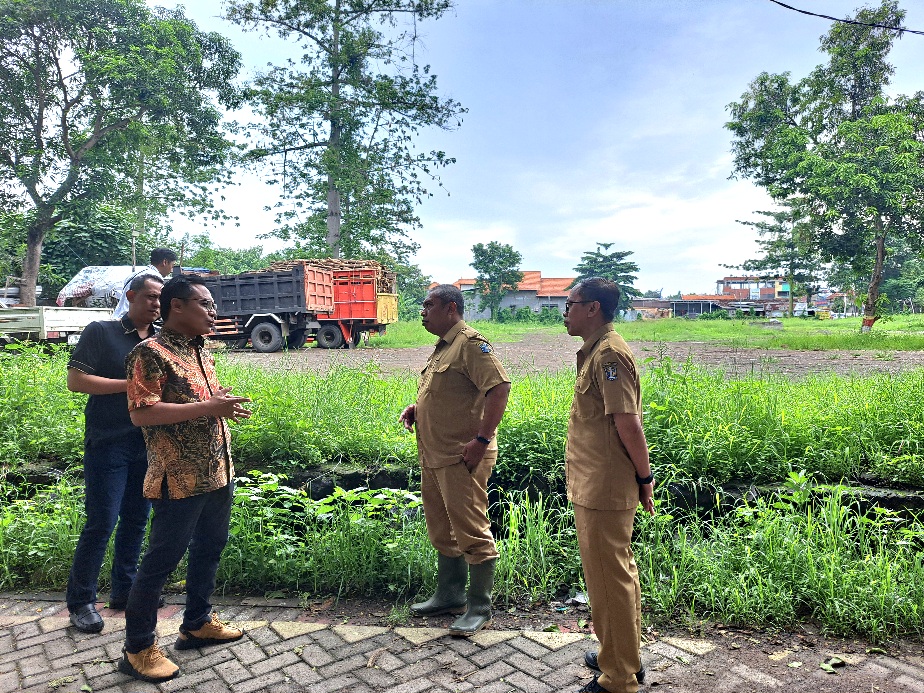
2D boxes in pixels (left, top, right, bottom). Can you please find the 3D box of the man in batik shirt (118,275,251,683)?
[{"bbox_3d":[-1.210,0.535,2.771,0.520,1.680,0.500,0,4,3],"label":"man in batik shirt"}]

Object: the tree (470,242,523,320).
[{"bbox_3d":[2.962,-5.538,55.000,4.600,6.800,4.600,0,4,0],"label":"tree"}]

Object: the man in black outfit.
[{"bbox_3d":[-1.720,0.506,3.130,0.420,1.690,0.500,2,4,25],"label":"man in black outfit"}]

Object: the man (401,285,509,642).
[{"bbox_3d":[-0.040,0.528,3.111,0.500,1.650,0.520,-1,4,-21],"label":"man"}]

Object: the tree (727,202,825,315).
[{"bbox_3d":[30.923,-8.372,62.000,10.200,11.100,10.200,0,4,0],"label":"tree"}]

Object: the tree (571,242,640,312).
[{"bbox_3d":[12.857,-5.828,57.000,6.400,6.900,6.400,0,4,0],"label":"tree"}]

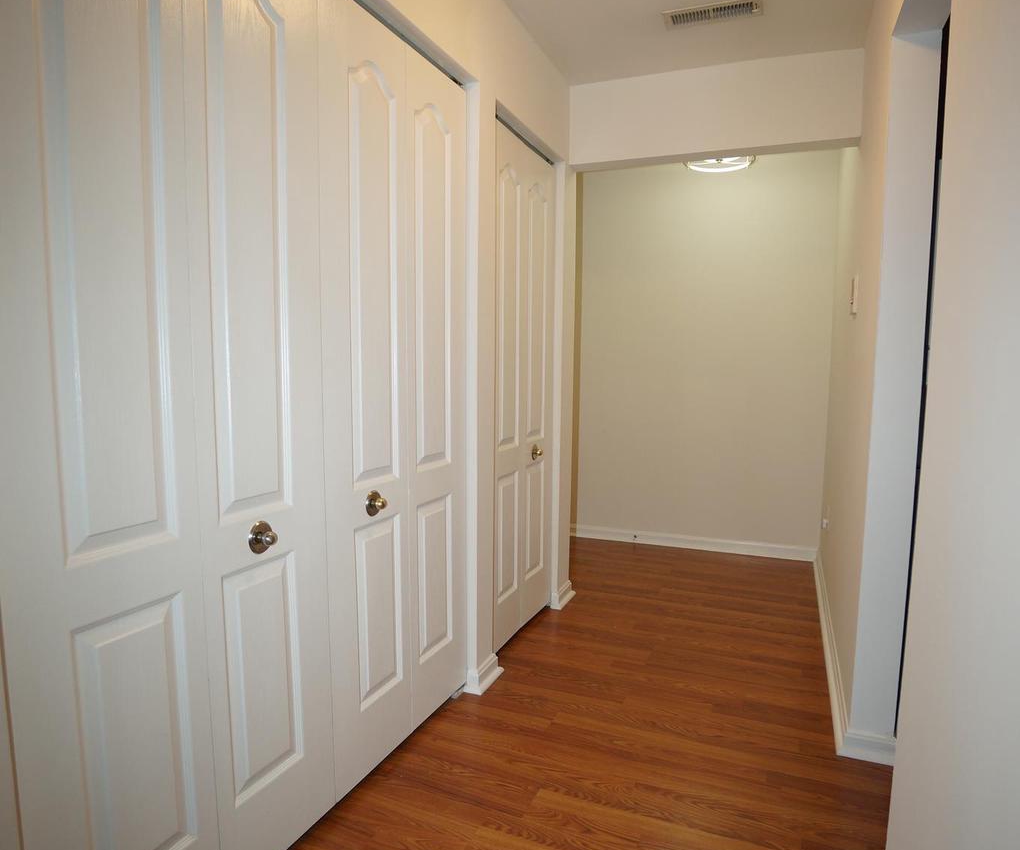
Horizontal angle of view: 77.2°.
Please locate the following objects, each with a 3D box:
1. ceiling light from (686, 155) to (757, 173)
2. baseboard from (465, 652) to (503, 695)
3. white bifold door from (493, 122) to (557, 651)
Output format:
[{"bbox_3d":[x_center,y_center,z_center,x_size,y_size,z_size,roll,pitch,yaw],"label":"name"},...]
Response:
[{"bbox_3d":[1.149,-1.516,3.505,0.374,0.162,0.374,3,6,23],"label":"ceiling light"},{"bbox_3d":[-0.095,0.900,2.352,0.066,0.097,0.187,3,6,23],"label":"baseboard"},{"bbox_3d":[0.036,-0.138,2.689,0.040,2.027,0.717,3,6,23],"label":"white bifold door"}]

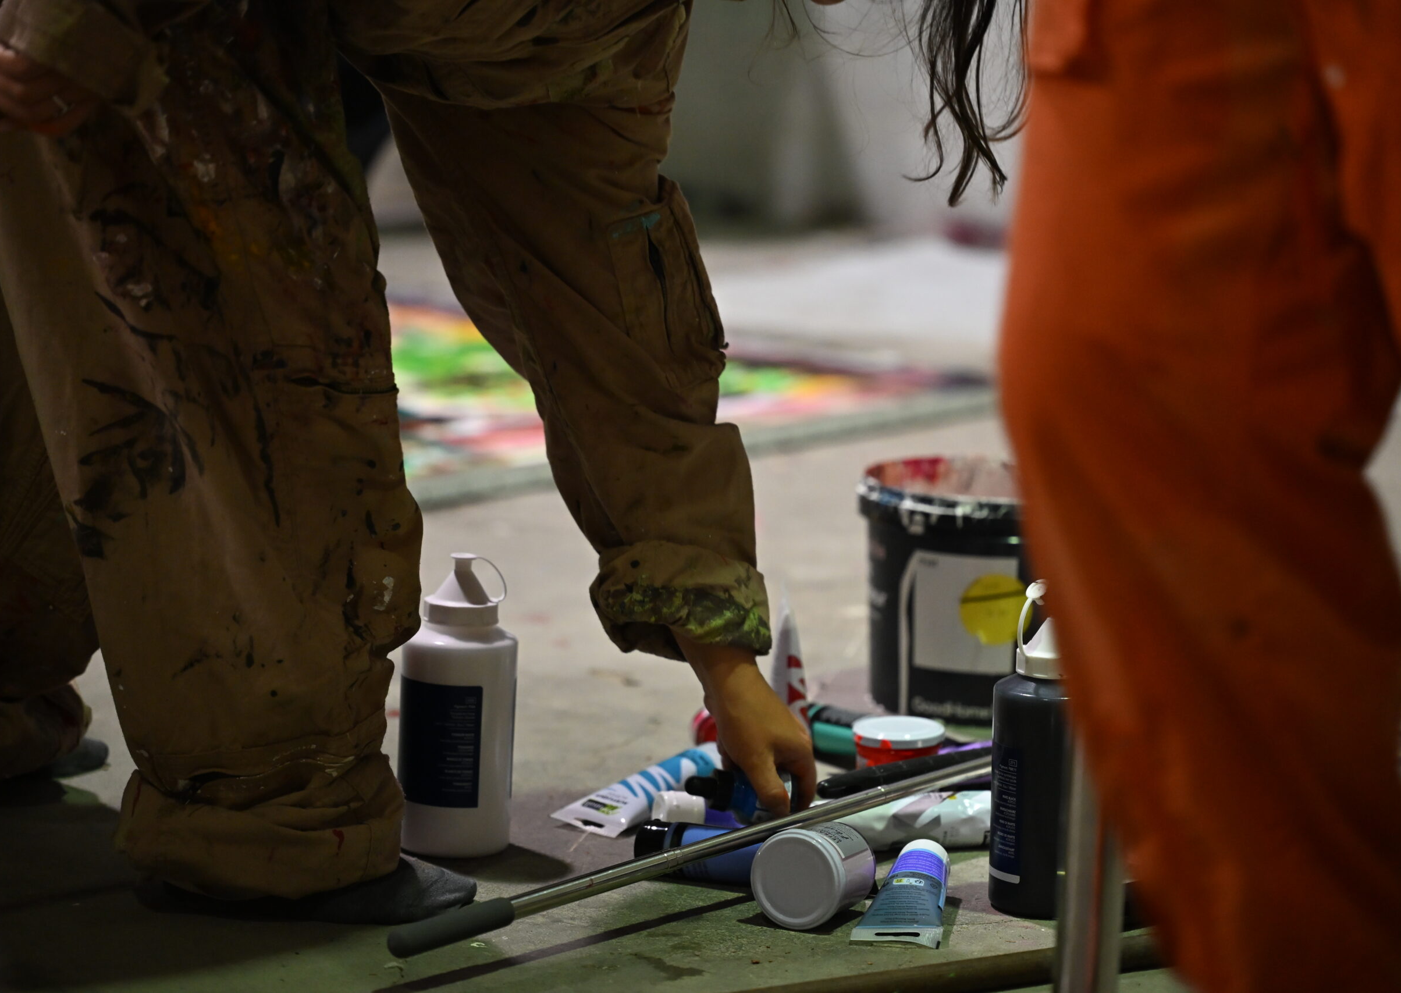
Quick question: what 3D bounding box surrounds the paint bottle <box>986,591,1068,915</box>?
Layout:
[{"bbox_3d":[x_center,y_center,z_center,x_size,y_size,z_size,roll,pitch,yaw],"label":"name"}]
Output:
[{"bbox_3d":[0.261,0.183,3.185,0.088,0.242,0.088,2,10,0],"label":"paint bottle"}]

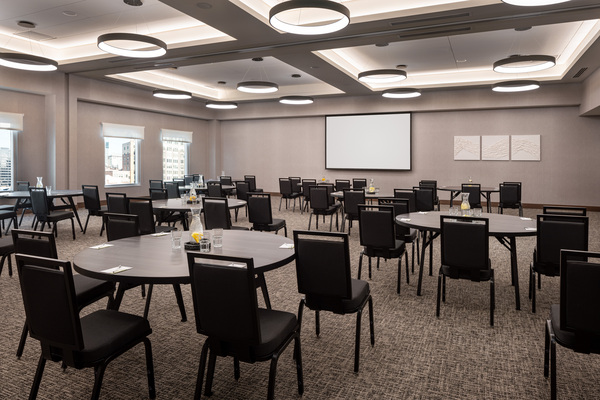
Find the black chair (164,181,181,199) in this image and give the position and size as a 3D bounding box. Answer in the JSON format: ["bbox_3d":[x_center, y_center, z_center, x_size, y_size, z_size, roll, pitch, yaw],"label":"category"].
[{"bbox_3d":[-2.670,0.065,8.894,0.470,0.915,0.535,2,6,26],"label":"black chair"}]

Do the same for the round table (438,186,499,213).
[{"bbox_3d":[3.960,0.105,9.300,1.520,0.755,1.520,2,6,25],"label":"round table"}]

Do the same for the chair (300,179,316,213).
[{"bbox_3d":[0.344,-0.088,10.448,0.460,0.900,0.550,2,6,24],"label":"chair"}]

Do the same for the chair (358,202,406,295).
[{"bbox_3d":[0.917,0.499,4.365,0.460,0.900,0.550,3,6,30],"label":"chair"}]

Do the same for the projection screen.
[{"bbox_3d":[2.307,-1.982,13.776,3.038,1.930,0.080,2,6,25],"label":"projection screen"}]

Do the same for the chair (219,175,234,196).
[{"bbox_3d":[-2.064,-0.239,12.003,0.460,0.900,0.550,2,6,24],"label":"chair"}]

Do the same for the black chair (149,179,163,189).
[{"bbox_3d":[-3.569,-0.059,10.495,0.460,0.900,0.550,2,6,21],"label":"black chair"}]

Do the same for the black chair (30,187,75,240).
[{"bbox_3d":[-4.269,0.247,6.908,0.460,0.900,0.550,2,6,21],"label":"black chair"}]

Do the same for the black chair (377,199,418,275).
[{"bbox_3d":[1.278,0.424,5.206,0.470,0.915,0.535,2,6,25],"label":"black chair"}]

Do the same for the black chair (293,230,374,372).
[{"bbox_3d":[0.246,0.651,2.881,0.470,0.915,0.535,2,5,25],"label":"black chair"}]

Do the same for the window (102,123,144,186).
[{"bbox_3d":[-5.800,-1.476,13.120,0.140,1.970,1.450,2,6,26],"label":"window"}]

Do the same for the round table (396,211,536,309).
[{"bbox_3d":[1.771,0.586,4.206,1.489,0.750,1.489,0,5,0],"label":"round table"}]

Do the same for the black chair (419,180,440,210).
[{"bbox_3d":[3.113,0.007,9.568,0.460,0.900,0.550,3,6,27],"label":"black chair"}]

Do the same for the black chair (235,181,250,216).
[{"bbox_3d":[-1.173,0.032,9.231,0.470,0.915,0.535,2,6,26],"label":"black chair"}]

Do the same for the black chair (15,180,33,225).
[{"bbox_3d":[-5.897,0.063,8.908,0.470,0.915,0.535,2,5,23],"label":"black chair"}]

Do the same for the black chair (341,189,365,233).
[{"bbox_3d":[1.015,0.244,6.992,0.460,0.900,0.550,2,6,24],"label":"black chair"}]

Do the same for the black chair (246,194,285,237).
[{"bbox_3d":[-0.513,0.305,6.494,0.460,0.900,0.550,2,6,25],"label":"black chair"}]

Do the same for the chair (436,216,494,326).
[{"bbox_3d":[1.508,0.579,3.625,0.470,0.915,0.535,2,6,26],"label":"chair"}]

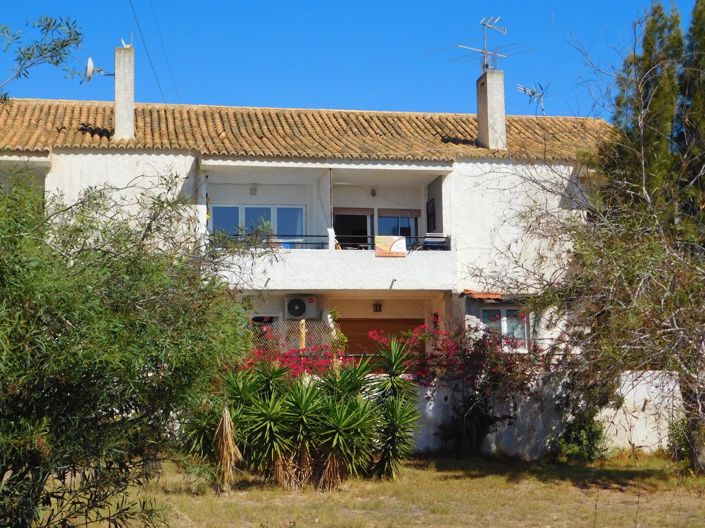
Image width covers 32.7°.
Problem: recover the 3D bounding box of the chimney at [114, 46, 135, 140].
[{"bbox_3d":[-5.421,-3.955,28.576,0.445,2.220,0.800,0,-6,-12],"label":"chimney"}]

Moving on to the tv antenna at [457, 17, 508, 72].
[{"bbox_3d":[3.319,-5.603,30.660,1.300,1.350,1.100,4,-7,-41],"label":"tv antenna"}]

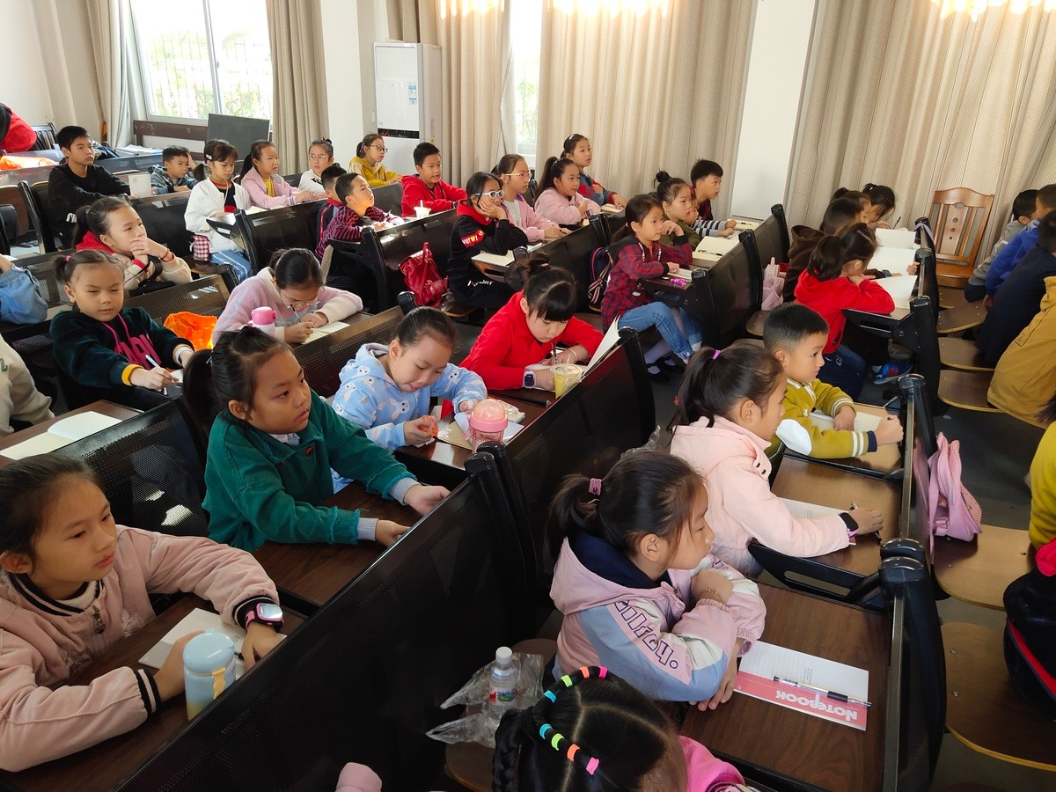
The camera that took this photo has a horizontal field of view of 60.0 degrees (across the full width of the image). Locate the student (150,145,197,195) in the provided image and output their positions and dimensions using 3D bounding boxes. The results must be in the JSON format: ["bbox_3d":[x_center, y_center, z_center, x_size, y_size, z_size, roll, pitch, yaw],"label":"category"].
[{"bbox_3d":[-2.448,-1.227,6.440,0.500,1.030,0.420,13,24,30],"label":"student"}]

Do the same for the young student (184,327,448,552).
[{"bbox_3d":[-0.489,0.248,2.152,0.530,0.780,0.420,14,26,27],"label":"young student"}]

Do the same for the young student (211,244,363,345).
[{"bbox_3d":[-0.877,-0.047,3.423,0.520,0.980,0.500,10,23,24],"label":"young student"}]

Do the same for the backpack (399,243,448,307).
[{"bbox_3d":[-0.547,-0.628,4.758,0.190,0.330,0.270,-5,16,25],"label":"backpack"}]

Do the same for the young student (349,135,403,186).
[{"bbox_3d":[-1.137,-1.394,6.863,0.520,1.080,0.420,9,22,21],"label":"young student"}]

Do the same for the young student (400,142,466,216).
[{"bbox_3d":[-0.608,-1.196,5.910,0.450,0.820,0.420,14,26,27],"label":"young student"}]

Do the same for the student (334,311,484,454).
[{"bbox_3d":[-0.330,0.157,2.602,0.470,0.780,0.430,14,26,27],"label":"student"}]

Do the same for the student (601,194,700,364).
[{"bbox_3d":[0.577,-0.500,4.501,0.530,0.930,0.390,12,25,22],"label":"student"}]

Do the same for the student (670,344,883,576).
[{"bbox_3d":[0.535,0.405,2.142,0.540,1.070,0.420,9,22,21],"label":"student"}]

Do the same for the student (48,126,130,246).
[{"bbox_3d":[-2.645,-1.017,5.561,0.620,1.190,0.440,11,22,20],"label":"student"}]

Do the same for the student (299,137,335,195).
[{"bbox_3d":[-1.412,-1.210,6.348,0.520,1.090,0.420,14,25,32],"label":"student"}]

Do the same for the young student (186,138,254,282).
[{"bbox_3d":[-1.788,-0.868,5.304,0.540,1.170,0.400,11,22,20],"label":"young student"}]

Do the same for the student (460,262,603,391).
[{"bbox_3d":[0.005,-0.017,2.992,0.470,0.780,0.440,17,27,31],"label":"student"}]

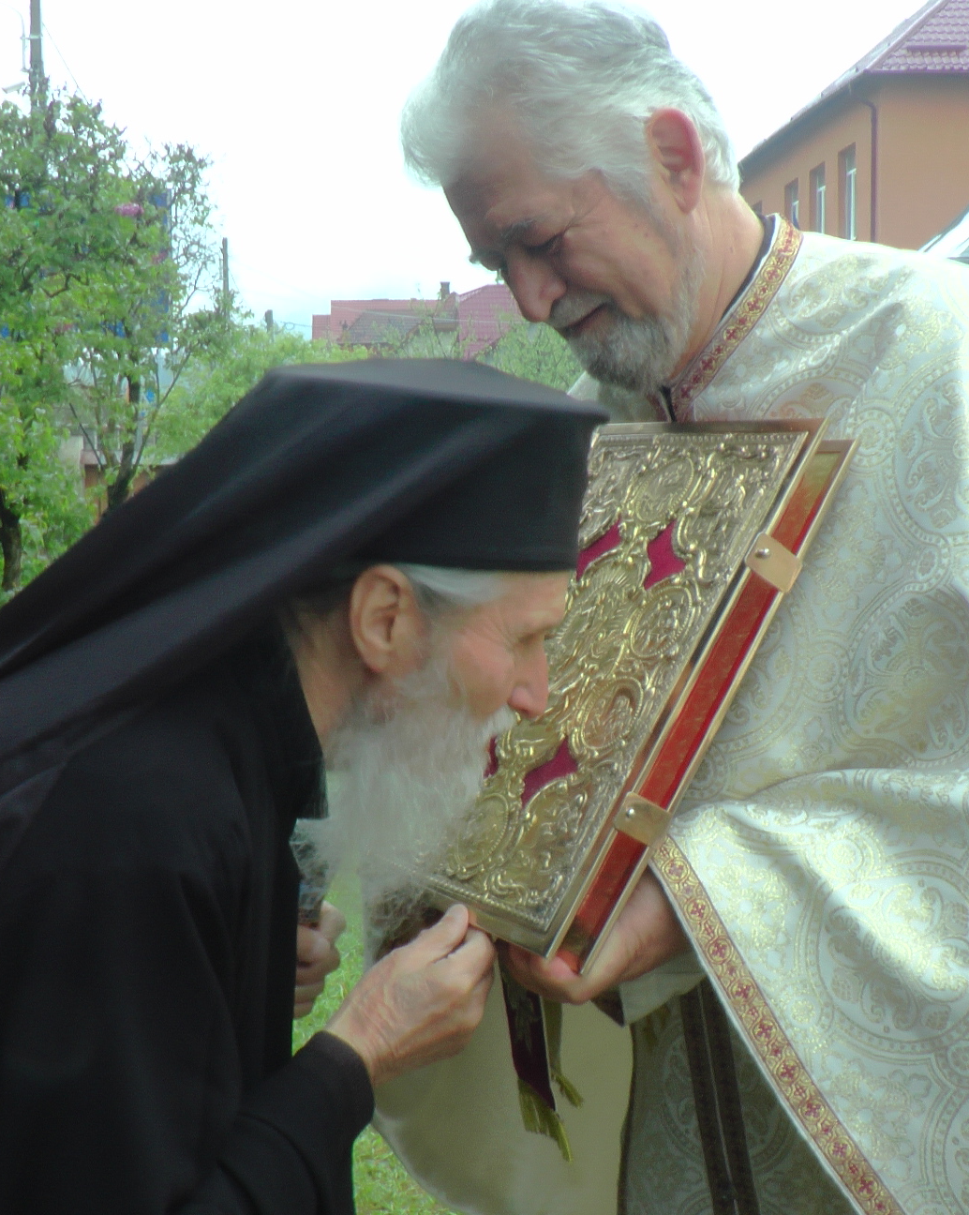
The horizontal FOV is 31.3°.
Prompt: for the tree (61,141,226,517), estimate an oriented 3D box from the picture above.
[{"bbox_3d":[-2.540,-1.380,12.800,1.300,4.100,1.300,0,3,0],"label":"tree"}]

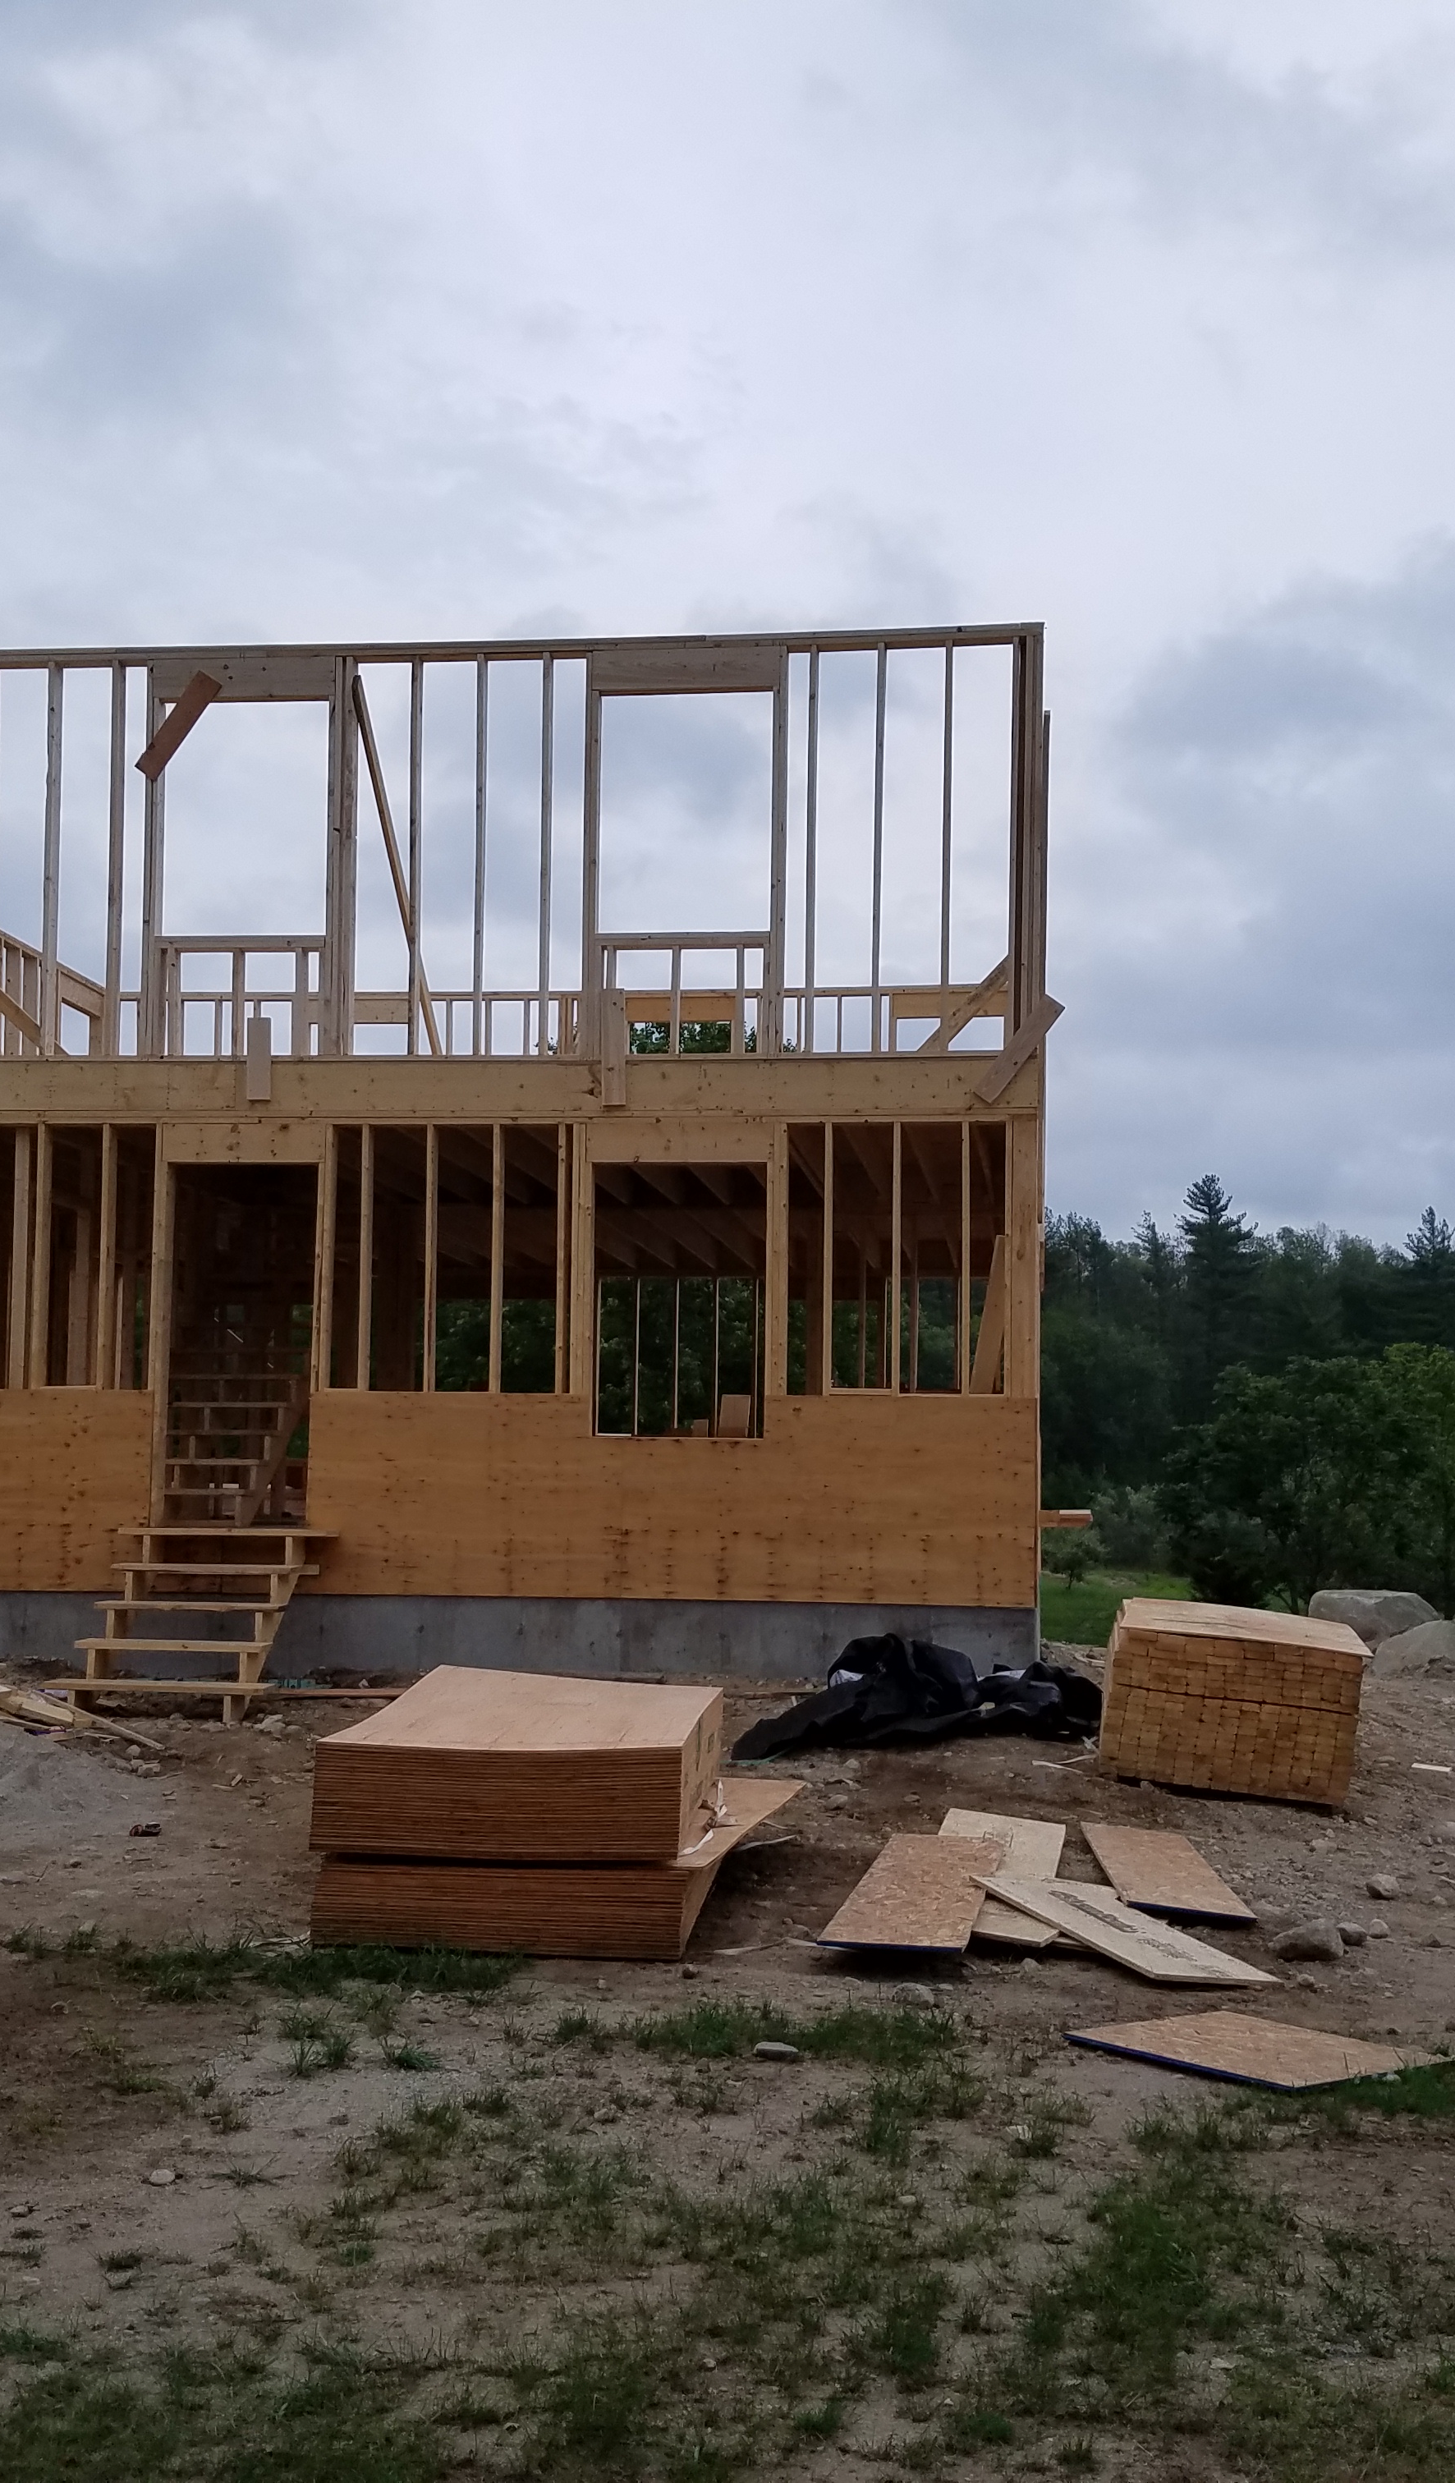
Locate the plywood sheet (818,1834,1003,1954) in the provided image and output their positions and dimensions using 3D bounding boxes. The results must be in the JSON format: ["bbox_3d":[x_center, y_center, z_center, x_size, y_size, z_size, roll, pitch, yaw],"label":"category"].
[{"bbox_3d":[0.744,2.444,9.406,0.483,0.020,2.448,0,-5,10],"label":"plywood sheet"}]

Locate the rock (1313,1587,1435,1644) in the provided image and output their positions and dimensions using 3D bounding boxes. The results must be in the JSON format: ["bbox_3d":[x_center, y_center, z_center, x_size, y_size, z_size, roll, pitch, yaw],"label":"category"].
[{"bbox_3d":[6.319,3.728,24.300,1.240,0.680,0.950,-1,-5,15],"label":"rock"}]

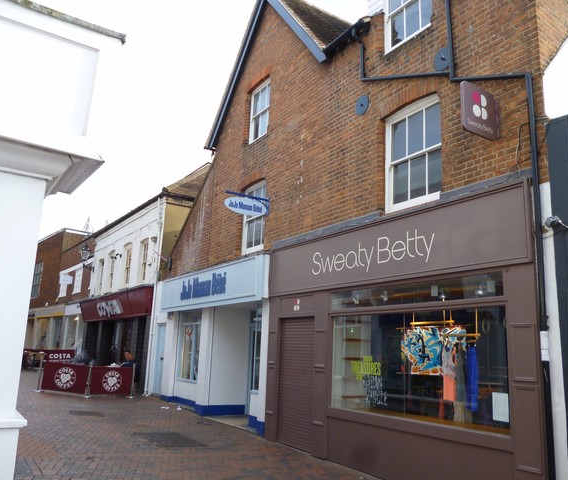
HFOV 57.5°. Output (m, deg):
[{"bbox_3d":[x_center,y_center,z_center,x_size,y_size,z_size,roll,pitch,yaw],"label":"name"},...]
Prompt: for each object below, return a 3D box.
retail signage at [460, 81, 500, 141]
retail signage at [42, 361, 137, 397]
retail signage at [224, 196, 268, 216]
[{"bbox_3d":[2.243,-1.470,5.932,0.600,0.590,0.060,10,-14,-32],"label":"retail signage"},{"bbox_3d":[-5.730,4.050,15.050,2.720,0.900,0.300,2,-12,2],"label":"retail signage"},{"bbox_3d":[-0.728,-0.657,10.140,0.980,0.335,0.050,10,-14,-32],"label":"retail signage"}]

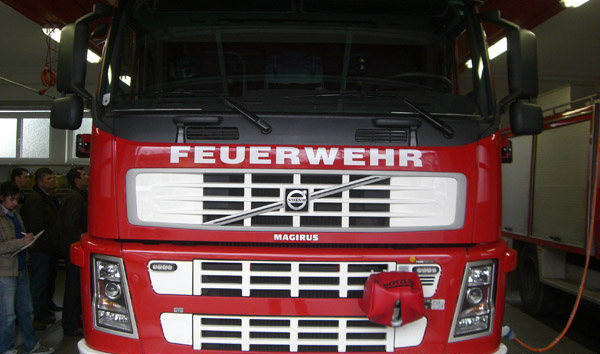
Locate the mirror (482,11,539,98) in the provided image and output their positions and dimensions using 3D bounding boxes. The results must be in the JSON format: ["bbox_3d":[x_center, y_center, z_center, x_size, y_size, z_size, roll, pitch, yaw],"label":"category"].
[{"bbox_3d":[1.227,-0.704,3.870,0.290,0.510,0.220,1,0,-15],"label":"mirror"}]

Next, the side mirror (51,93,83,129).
[{"bbox_3d":[-1.364,-0.381,3.850,0.170,0.200,0.140,1,0,20],"label":"side mirror"}]

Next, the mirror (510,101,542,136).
[{"bbox_3d":[1.323,-0.340,3.850,0.170,0.205,0.140,1,0,-20],"label":"mirror"}]

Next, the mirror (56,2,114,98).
[{"bbox_3d":[-1.262,-0.727,3.870,0.280,0.550,0.220,1,0,15],"label":"mirror"}]

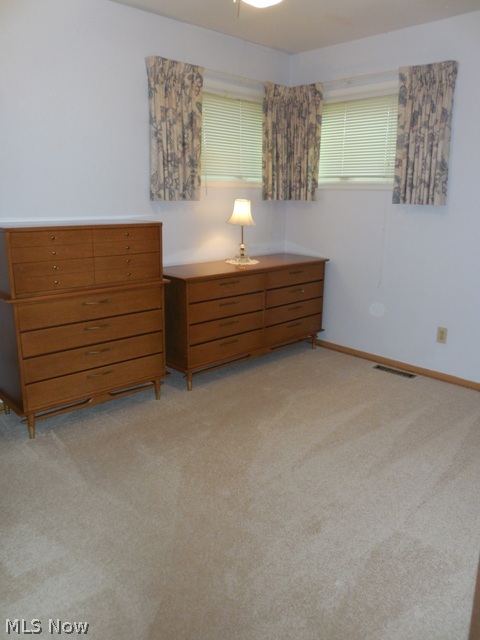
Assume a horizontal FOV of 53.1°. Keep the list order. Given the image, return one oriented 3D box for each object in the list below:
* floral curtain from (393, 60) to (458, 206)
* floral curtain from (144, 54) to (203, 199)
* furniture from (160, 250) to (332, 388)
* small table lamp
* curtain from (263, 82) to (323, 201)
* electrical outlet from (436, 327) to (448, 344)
[{"bbox_3d":[1.250,-1.251,3.284,0.110,0.900,0.420,-13,20,-42],"label":"floral curtain"},{"bbox_3d":[-0.436,-1.284,3.312,0.455,0.900,0.110,-13,20,-42],"label":"floral curtain"},{"bbox_3d":[0.028,-0.047,3.788,1.497,0.790,0.495,-13,20,-41],"label":"furniture"},{"bbox_3d":[0.026,-0.684,3.722,0.235,0.475,0.235,1,15,1],"label":"small table lamp"},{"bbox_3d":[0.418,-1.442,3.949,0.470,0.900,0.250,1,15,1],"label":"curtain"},{"bbox_3d":[1.463,0.115,3.481,0.013,0.116,0.070,-13,20,-42],"label":"electrical outlet"}]

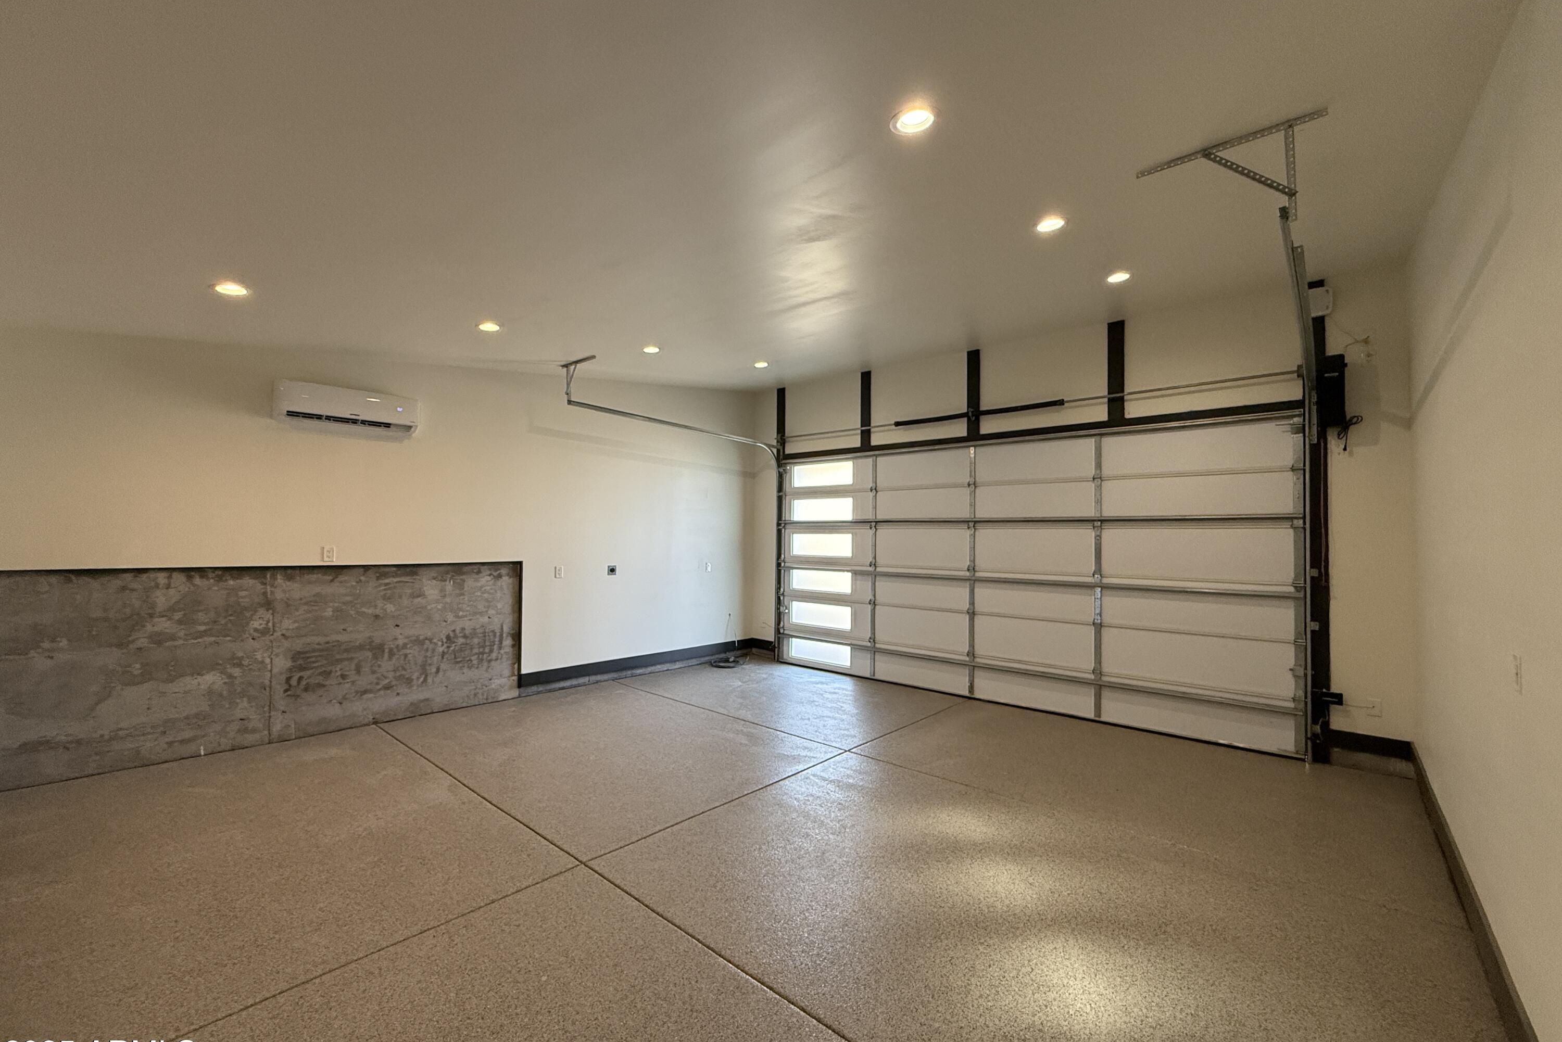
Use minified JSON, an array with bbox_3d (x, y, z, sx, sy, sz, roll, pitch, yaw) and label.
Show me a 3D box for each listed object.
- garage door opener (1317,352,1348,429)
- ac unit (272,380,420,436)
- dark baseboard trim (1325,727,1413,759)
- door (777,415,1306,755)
[{"bbox_3d":[4.191,-0.975,4.830,0.180,0.505,0.190,0,-2,41],"label":"garage door opener"},{"bbox_3d":[-3.520,-0.905,5.148,0.220,0.303,0.947,0,-2,41],"label":"ac unit"},{"bbox_3d":[4.360,1.668,4.685,0.448,0.140,0.025,0,-2,41],"label":"dark baseboard trim"},{"bbox_3d":[2.071,0.516,6.729,5.449,2.729,0.090,0,-2,41],"label":"door"}]

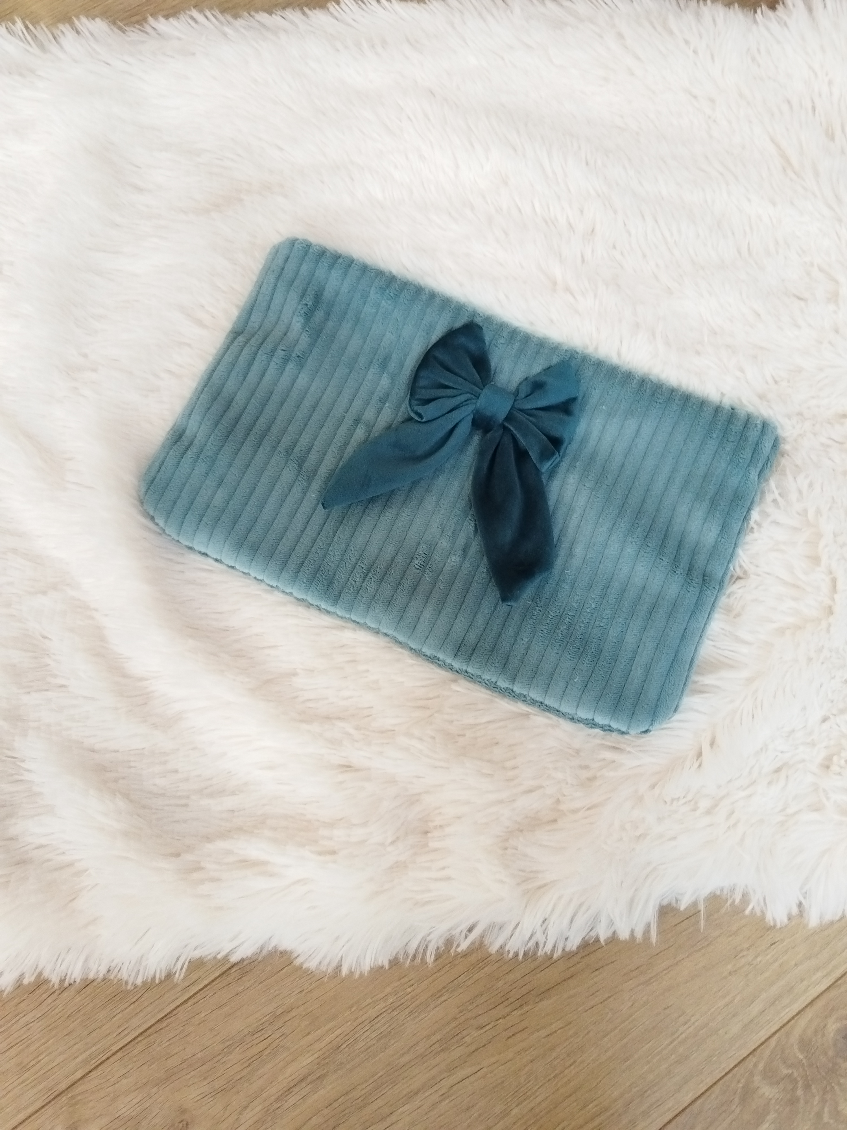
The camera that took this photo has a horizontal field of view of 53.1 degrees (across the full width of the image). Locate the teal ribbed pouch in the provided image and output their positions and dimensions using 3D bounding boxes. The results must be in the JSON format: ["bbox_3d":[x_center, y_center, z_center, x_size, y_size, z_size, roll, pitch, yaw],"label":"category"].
[{"bbox_3d":[0.020,-0.052,0.462,0.303,0.026,0.185,22,76,6],"label":"teal ribbed pouch"}]

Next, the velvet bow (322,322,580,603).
[{"bbox_3d":[0.028,-0.060,0.441,0.118,0.018,0.141,22,76,6],"label":"velvet bow"}]

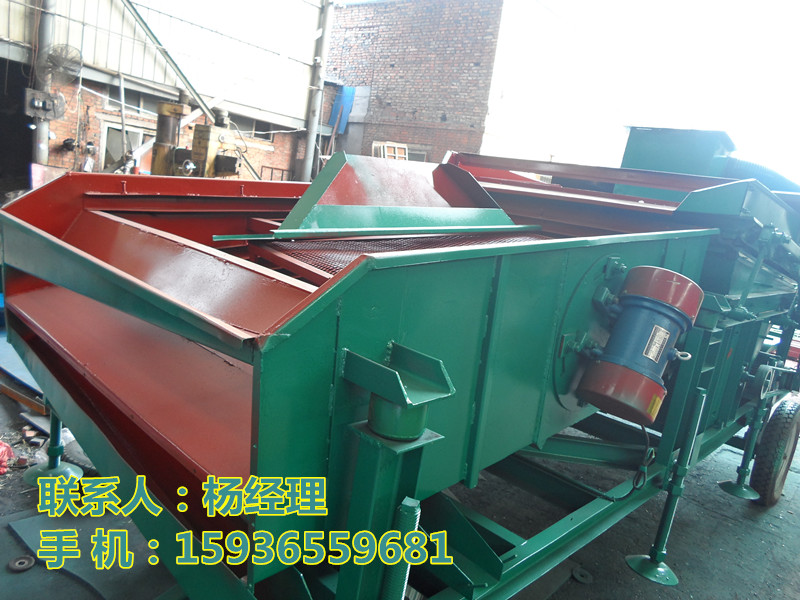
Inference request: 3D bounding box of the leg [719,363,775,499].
[{"bbox_3d":[2.425,0.867,3.934,0.265,0.940,0.265,-2,15,-45],"label":"leg"}]

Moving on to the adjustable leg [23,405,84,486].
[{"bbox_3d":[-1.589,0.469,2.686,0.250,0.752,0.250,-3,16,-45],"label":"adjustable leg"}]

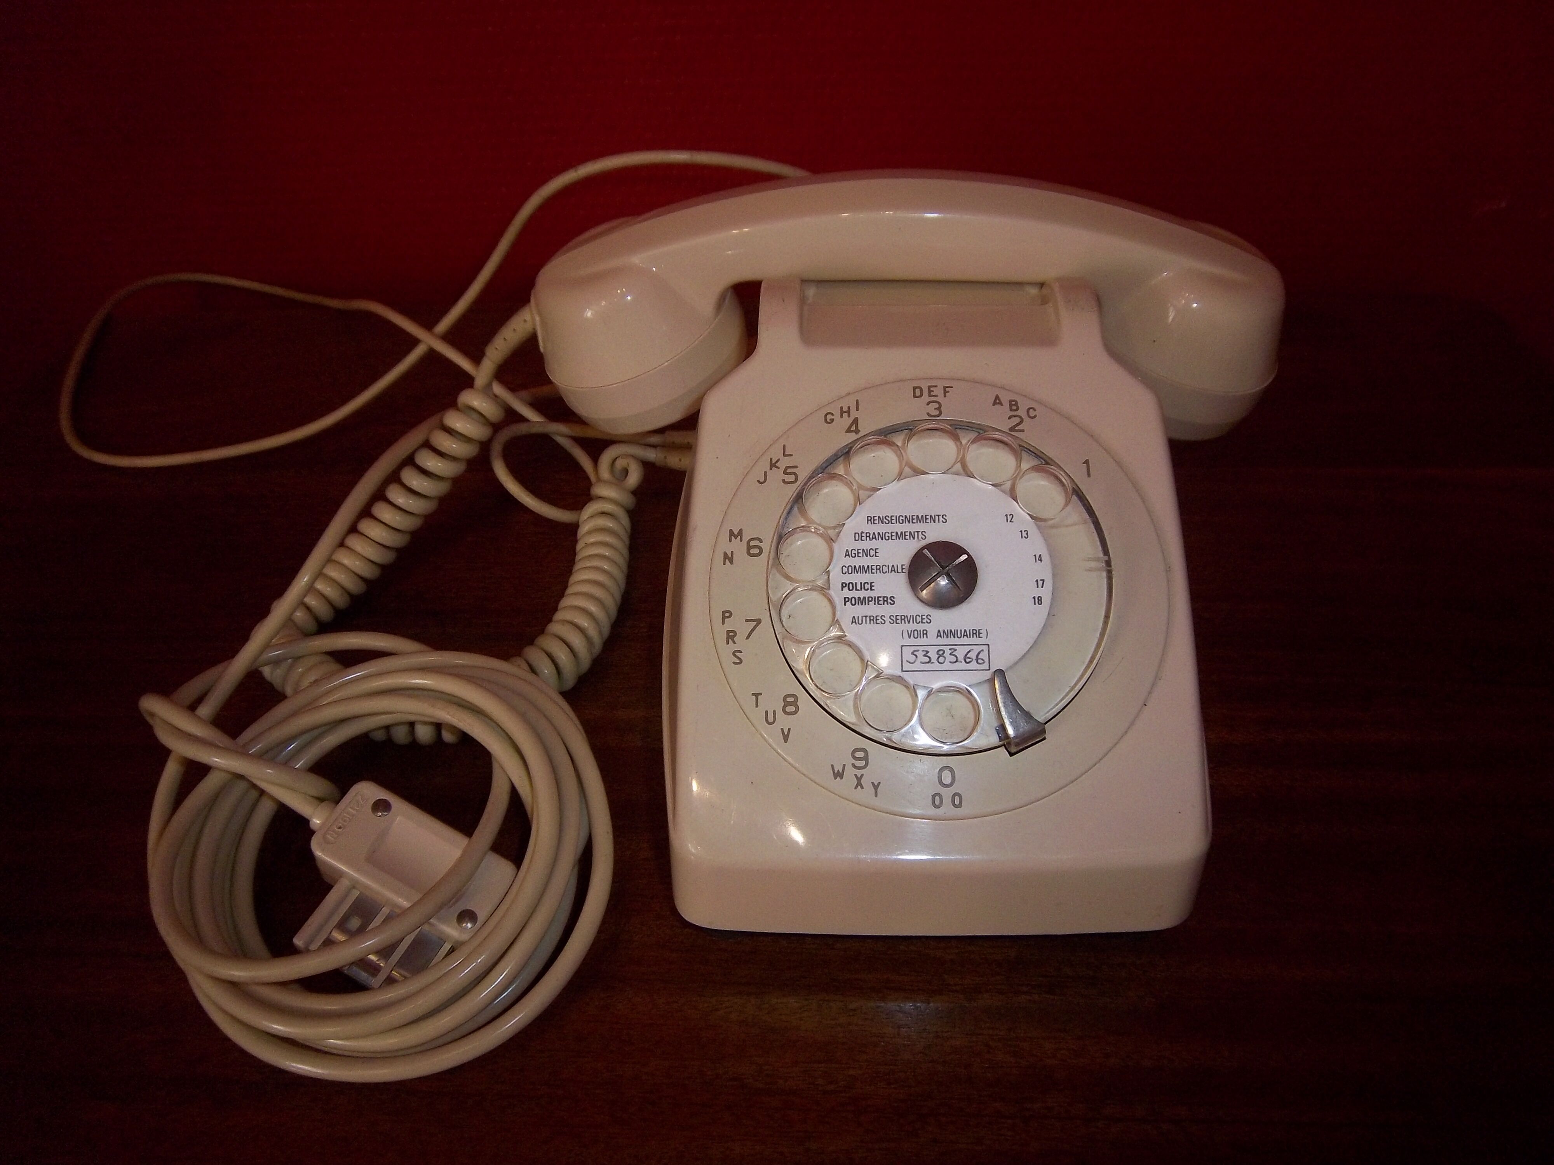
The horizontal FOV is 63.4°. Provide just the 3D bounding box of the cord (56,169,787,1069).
[{"bbox_3d":[-0.130,-0.033,0.385,0.285,0.102,0.335,-1,45,3],"label":"cord"}]

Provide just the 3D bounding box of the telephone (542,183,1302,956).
[{"bbox_3d":[0.037,-0.029,0.351,0.219,0.131,0.212,-1,45,3],"label":"telephone"}]

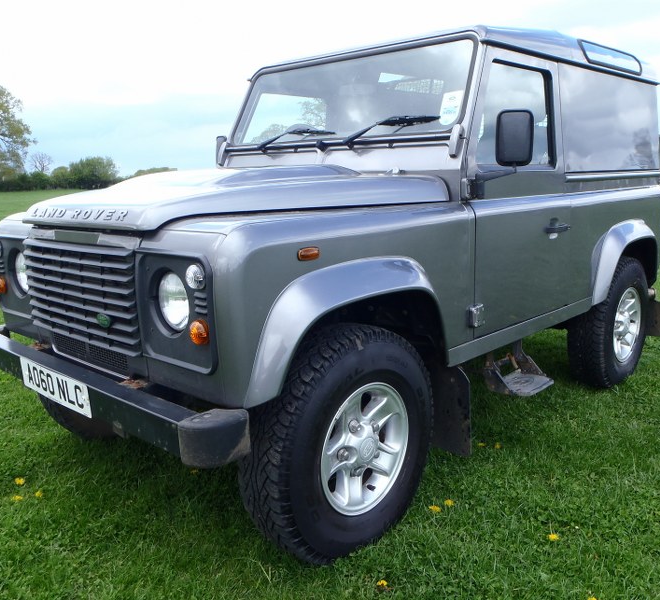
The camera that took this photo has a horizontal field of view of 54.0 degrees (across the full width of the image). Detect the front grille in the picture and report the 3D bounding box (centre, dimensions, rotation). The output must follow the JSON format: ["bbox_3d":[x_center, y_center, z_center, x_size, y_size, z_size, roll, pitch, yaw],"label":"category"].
[{"bbox_3d":[-0.855,0.005,2.247,0.810,0.390,0.080,9,14,43],"label":"front grille"}]

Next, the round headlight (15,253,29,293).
[{"bbox_3d":[-1.226,-0.124,2.644,0.178,0.178,0.080,9,15,43],"label":"round headlight"}]

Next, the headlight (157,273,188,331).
[{"bbox_3d":[-0.428,0.002,1.859,0.178,0.178,0.090,9,14,43],"label":"headlight"}]

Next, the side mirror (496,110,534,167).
[{"bbox_3d":[0.712,-0.620,2.484,0.150,0.218,0.060,1,11,14],"label":"side mirror"}]

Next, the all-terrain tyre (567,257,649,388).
[{"bbox_3d":[1.691,0.134,3.884,0.240,0.785,0.785,9,15,43],"label":"all-terrain tyre"}]

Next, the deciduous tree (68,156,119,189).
[{"bbox_3d":[-28.695,-15.409,78.512,5.800,4.200,5.200,-5,11,-19],"label":"deciduous tree"}]

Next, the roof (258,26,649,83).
[{"bbox_3d":[0.784,-1.355,3.777,1.480,0.210,2.080,9,15,43],"label":"roof"}]

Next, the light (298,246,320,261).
[{"bbox_3d":[-0.059,-0.133,1.863,0.025,0.037,0.078,9,15,43],"label":"light"}]

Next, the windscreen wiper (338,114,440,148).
[{"bbox_3d":[0.246,-0.703,2.704,0.490,0.125,0.050,9,-14,43],"label":"windscreen wiper"}]

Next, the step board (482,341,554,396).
[{"bbox_3d":[0.848,0.301,2.884,0.200,0.185,0.270,9,15,43],"label":"step board"}]

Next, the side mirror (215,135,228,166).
[{"bbox_3d":[-0.606,-0.832,3.727,0.060,0.218,0.150,-7,12,-27],"label":"side mirror"}]

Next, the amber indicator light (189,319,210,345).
[{"bbox_3d":[-0.352,0.087,1.752,0.073,0.073,0.045,9,14,43],"label":"amber indicator light"}]

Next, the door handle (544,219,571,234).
[{"bbox_3d":[1.041,-0.337,2.970,0.060,0.080,0.170,9,14,43],"label":"door handle"}]

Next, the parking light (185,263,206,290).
[{"bbox_3d":[-0.358,-0.062,1.730,0.072,0.072,0.042,9,15,43],"label":"parking light"}]

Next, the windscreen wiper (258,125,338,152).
[{"bbox_3d":[-0.157,-0.786,3.149,0.515,0.105,0.050,9,-7,43],"label":"windscreen wiper"}]

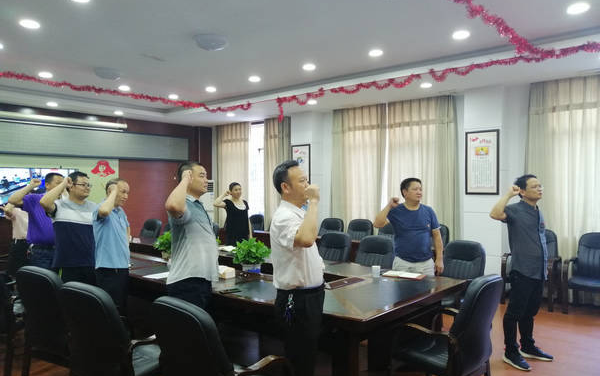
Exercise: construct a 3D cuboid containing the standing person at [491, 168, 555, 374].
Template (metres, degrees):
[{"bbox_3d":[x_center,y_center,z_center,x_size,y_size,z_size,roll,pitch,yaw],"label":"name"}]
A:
[{"bbox_3d":[2.030,0.720,4.250,0.620,1.710,0.440,0,0,-37],"label":"standing person"}]

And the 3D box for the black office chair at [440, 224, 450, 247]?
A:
[{"bbox_3d":[1.978,1.073,7.366,0.600,0.970,0.660,0,0,41],"label":"black office chair"}]

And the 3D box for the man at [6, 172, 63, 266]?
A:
[{"bbox_3d":[-2.674,0.713,4.800,0.450,1.730,0.620,0,0,32],"label":"man"}]

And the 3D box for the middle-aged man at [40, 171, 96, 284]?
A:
[{"bbox_3d":[-2.084,0.719,4.250,0.380,1.720,0.580,0,0,32],"label":"middle-aged man"}]

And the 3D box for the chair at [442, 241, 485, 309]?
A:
[{"bbox_3d":[1.701,1.085,5.120,0.600,0.970,0.660,0,0,41],"label":"chair"}]

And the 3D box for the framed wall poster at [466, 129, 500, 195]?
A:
[{"bbox_3d":[2.739,-0.380,7.042,0.510,0.950,0.030,0,0,41],"label":"framed wall poster"}]

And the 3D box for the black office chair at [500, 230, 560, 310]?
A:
[{"bbox_3d":[3.176,1.066,6.392,0.600,0.980,0.630,0,0,41],"label":"black office chair"}]

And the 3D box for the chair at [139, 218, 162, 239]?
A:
[{"bbox_3d":[-2.838,1.065,8.486,0.600,0.980,0.630,0,0,41],"label":"chair"}]

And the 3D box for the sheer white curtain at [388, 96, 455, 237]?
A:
[{"bbox_3d":[2.043,-0.011,7.980,1.290,3.040,0.150,0,0,41],"label":"sheer white curtain"}]

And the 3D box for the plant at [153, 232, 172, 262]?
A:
[{"bbox_3d":[-1.615,0.734,5.751,0.380,0.400,0.380,0,0,41],"label":"plant"}]

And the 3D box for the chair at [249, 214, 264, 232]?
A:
[{"bbox_3d":[-1.153,1.063,10.074,0.600,0.970,0.660,0,0,41],"label":"chair"}]

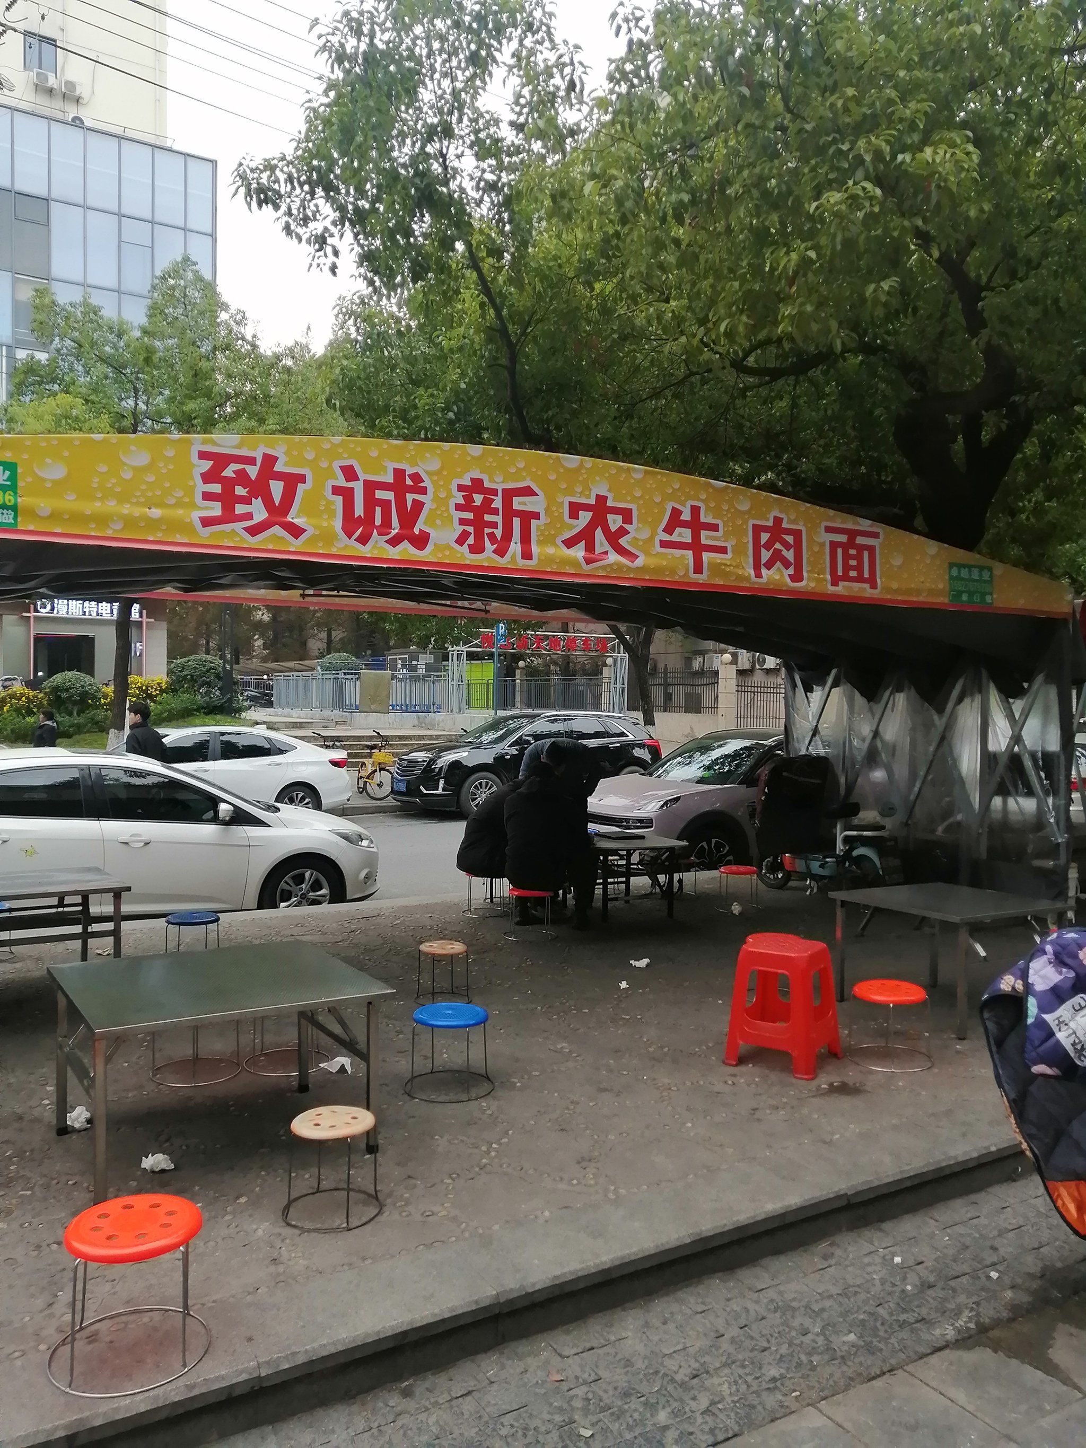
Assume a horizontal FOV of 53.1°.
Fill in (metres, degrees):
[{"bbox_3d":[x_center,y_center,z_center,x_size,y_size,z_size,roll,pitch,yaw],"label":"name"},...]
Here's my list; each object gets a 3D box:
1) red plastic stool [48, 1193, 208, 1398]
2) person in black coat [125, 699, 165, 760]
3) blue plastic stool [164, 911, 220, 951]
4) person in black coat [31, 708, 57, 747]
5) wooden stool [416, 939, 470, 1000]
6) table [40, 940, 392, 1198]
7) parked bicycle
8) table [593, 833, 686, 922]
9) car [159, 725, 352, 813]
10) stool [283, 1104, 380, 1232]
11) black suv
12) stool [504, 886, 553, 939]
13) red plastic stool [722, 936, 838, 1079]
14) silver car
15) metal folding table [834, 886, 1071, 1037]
[{"bbox_3d":[-0.926,1.272,2.462,0.349,0.289,0.349,1,1,0],"label":"red plastic stool"},{"bbox_3d":[-3.964,0.642,10.816,0.360,1.760,0.520,1,1,-3],"label":"person in black coat"},{"bbox_3d":[-1.960,1.225,6.095,0.349,0.289,0.349,1,1,0],"label":"blue plastic stool"},{"bbox_3d":[-7.694,0.554,16.814,0.340,1.580,0.480,1,1,-12],"label":"person in black coat"},{"bbox_3d":[-0.504,1.256,5.497,0.287,0.272,0.287,1,1,0],"label":"wooden stool"},{"bbox_3d":[-1.105,1.136,3.674,0.925,0.555,0.852,0,1,-33],"label":"table"},{"bbox_3d":[-2.930,0.690,18.500,0.600,1.130,1.650,0,1,-26],"label":"parked bicycle"},{"bbox_3d":[0.544,1.104,7.910,0.770,0.530,0.700,1,1,-26],"label":"table"},{"bbox_3d":[-5.063,0.696,15.766,4.600,1.470,1.800,0,1,-33],"label":"car"},{"bbox_3d":[-0.608,1.279,3.157,0.286,0.268,0.286,1,1,0],"label":"stool"},{"bbox_3d":[-0.181,0.632,18.414,4.810,1.680,1.910,0,1,-34],"label":"black suv"},{"bbox_3d":[-0.076,1.236,7.104,0.349,0.289,0.349,1,1,0],"label":"stool"},{"bbox_3d":[1.035,1.192,4.641,0.385,0.487,0.385,2,1,33],"label":"red plastic stool"},{"bbox_3d":[2.390,0.840,12.250,4.340,1.620,1.820,0,1,-30],"label":"silver car"},{"bbox_3d":[2.005,1.143,5.394,0.801,0.552,0.817,0,1,-29],"label":"metal folding table"}]

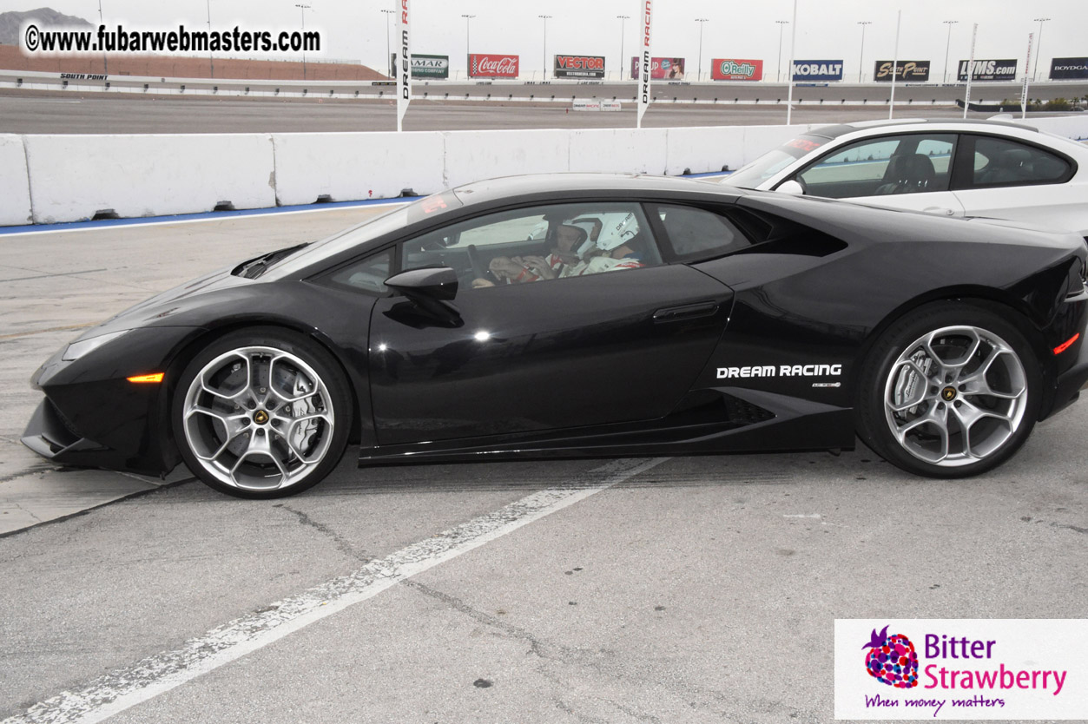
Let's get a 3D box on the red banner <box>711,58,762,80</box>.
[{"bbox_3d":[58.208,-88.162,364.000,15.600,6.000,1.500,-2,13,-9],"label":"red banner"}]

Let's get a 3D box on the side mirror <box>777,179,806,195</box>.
[{"bbox_3d":[1.605,-1.117,7.850,0.170,0.155,0.230,0,12,-2],"label":"side mirror"}]

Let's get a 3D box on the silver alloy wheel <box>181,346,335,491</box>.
[{"bbox_3d":[-1.054,0.188,4.552,0.545,0.545,0.220,-1,13,-2],"label":"silver alloy wheel"}]

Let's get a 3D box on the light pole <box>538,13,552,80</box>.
[{"bbox_3d":[0.290,-94.914,366.943,4.600,19.472,0.900,-5,13,-25],"label":"light pole"}]

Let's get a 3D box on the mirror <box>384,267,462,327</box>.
[{"bbox_3d":[-0.436,-0.243,4.370,0.260,0.190,0.250,-1,13,-2],"label":"mirror"}]

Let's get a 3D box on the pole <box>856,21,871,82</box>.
[{"bbox_3d":[96.010,-93.263,364.000,4.200,17.200,0.800,0,13,0],"label":"pole"}]

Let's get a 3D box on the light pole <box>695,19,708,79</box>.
[{"bbox_3d":[49.621,-98.213,382.300,4.600,19.580,0.900,-2,12,-12],"label":"light pole"}]

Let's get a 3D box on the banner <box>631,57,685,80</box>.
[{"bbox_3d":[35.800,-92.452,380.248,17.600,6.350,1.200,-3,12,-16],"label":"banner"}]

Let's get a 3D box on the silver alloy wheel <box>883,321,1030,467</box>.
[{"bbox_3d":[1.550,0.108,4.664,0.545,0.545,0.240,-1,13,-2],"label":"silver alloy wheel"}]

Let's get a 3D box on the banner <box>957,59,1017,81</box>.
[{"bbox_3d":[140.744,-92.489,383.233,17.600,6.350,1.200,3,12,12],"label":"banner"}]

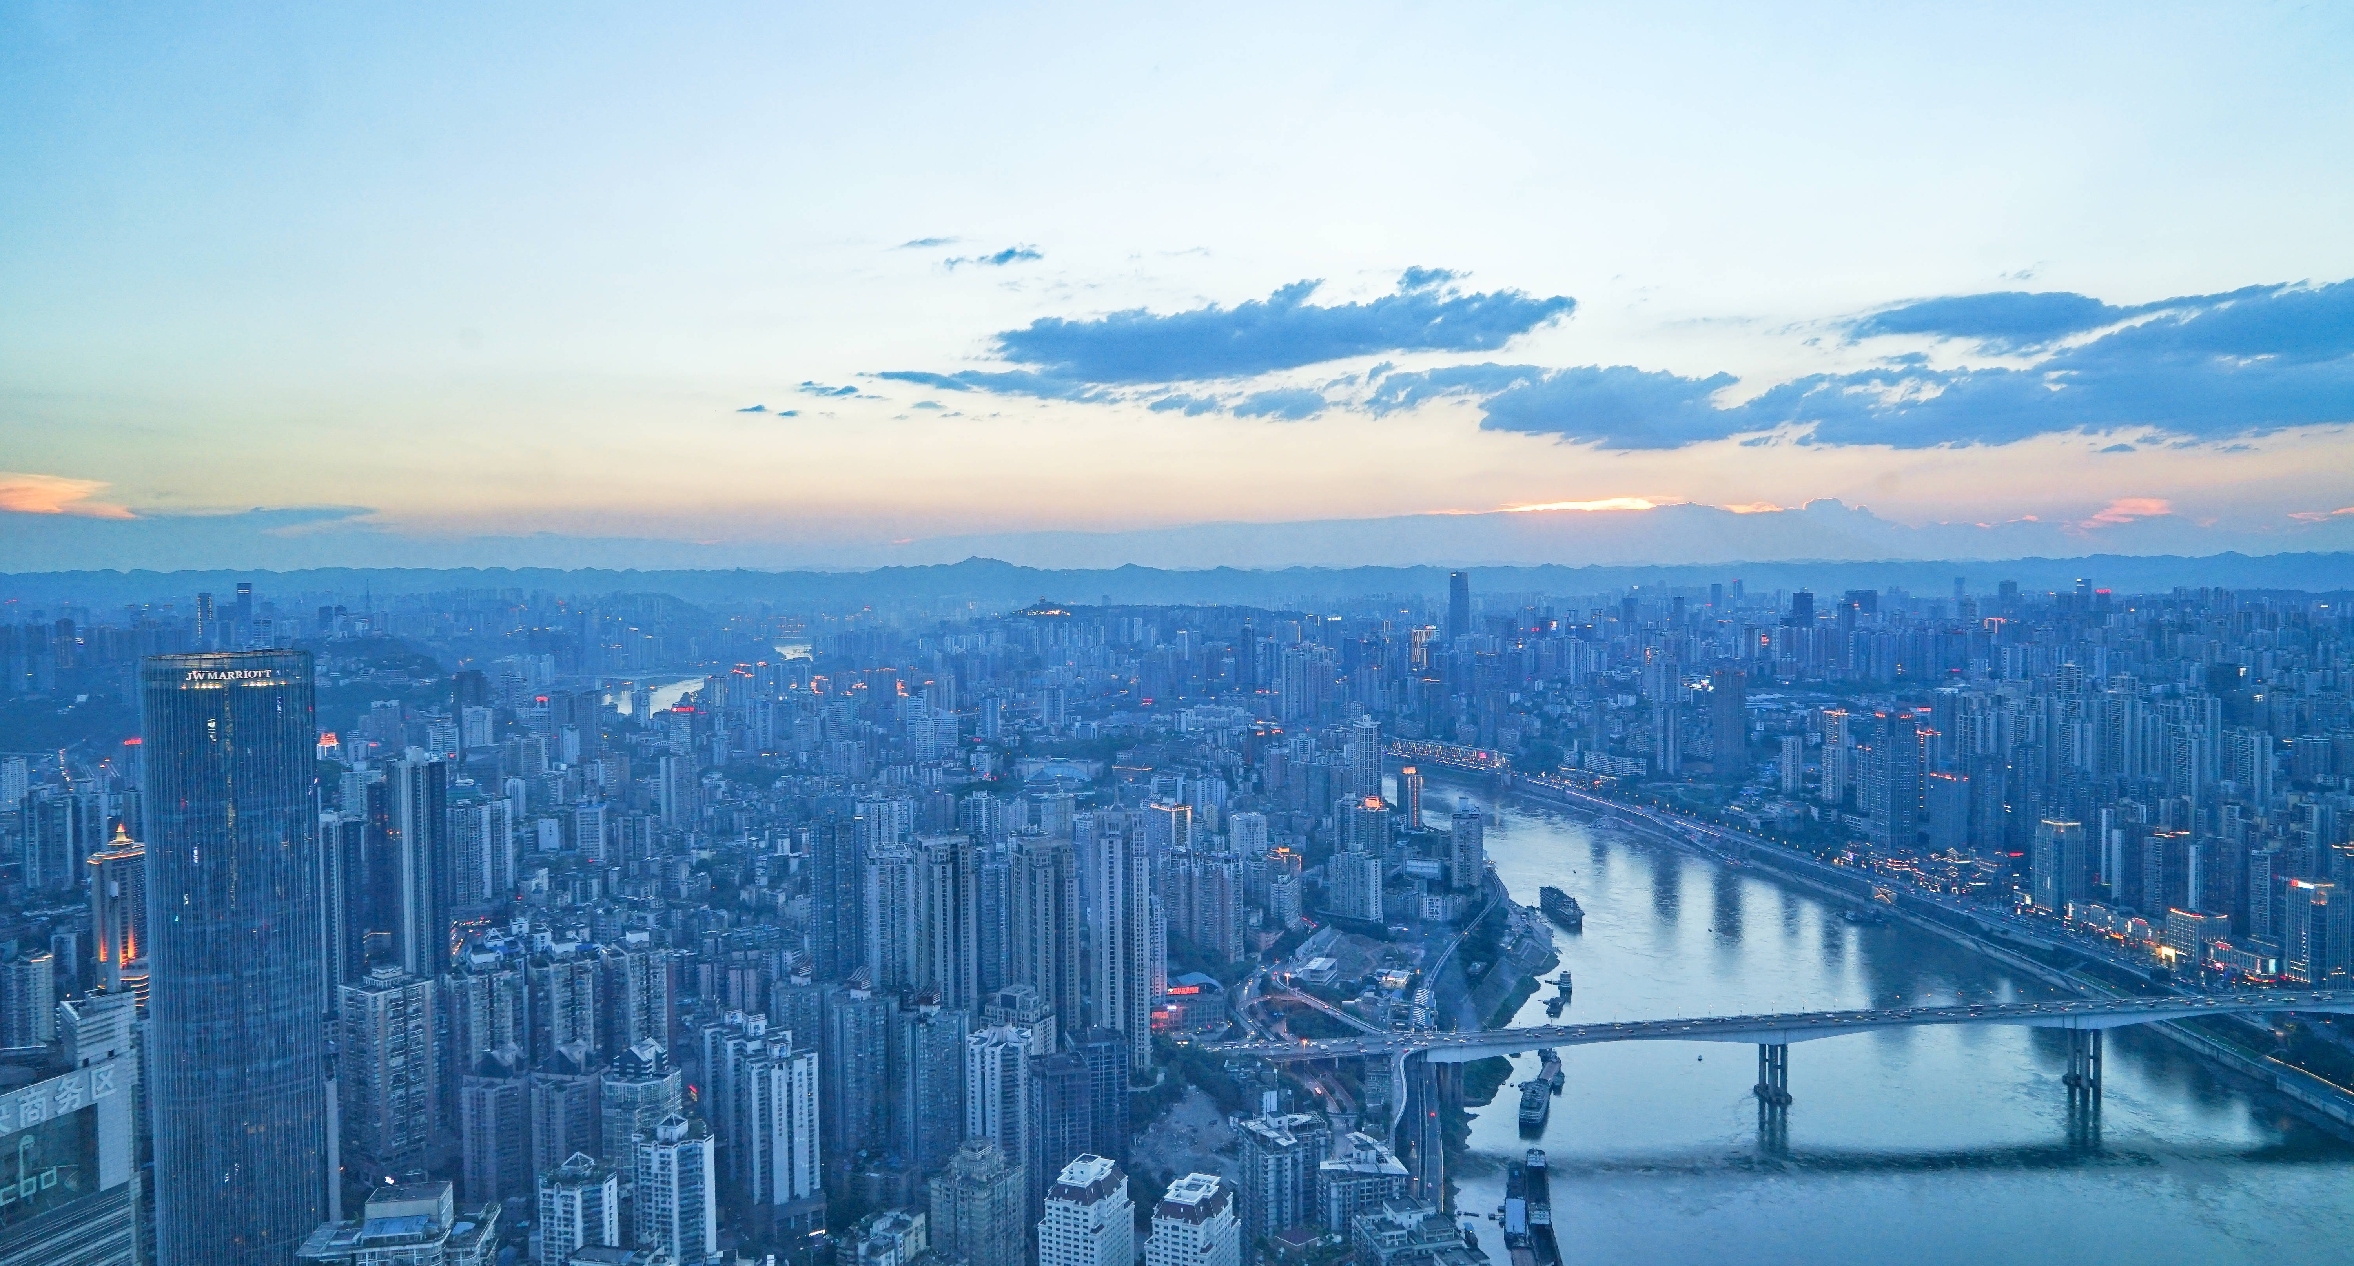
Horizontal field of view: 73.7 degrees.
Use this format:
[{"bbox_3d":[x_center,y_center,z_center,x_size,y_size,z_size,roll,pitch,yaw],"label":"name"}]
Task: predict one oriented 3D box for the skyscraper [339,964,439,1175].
[{"bbox_3d":[-447.900,244.600,892.700,35.000,106.900,35.000,1,2,33],"label":"skyscraper"}]

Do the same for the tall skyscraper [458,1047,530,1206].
[{"bbox_3d":[-366.820,263.240,844.830,26.000,81.460,24.000,0,2,14],"label":"tall skyscraper"}]

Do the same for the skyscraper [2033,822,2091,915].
[{"bbox_3d":[968.400,255.300,1718.400,33.000,100.100,36.000,-1,2,-11],"label":"skyscraper"}]

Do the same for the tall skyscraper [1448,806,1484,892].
[{"bbox_3d":[344.100,253.780,1864.270,31.000,97.030,26.000,-1,2,-20],"label":"tall skyscraper"}]

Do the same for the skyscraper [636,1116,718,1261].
[{"bbox_3d":[-227.400,252.700,714.700,29.000,65.100,22.000,0,2,13],"label":"skyscraper"}]

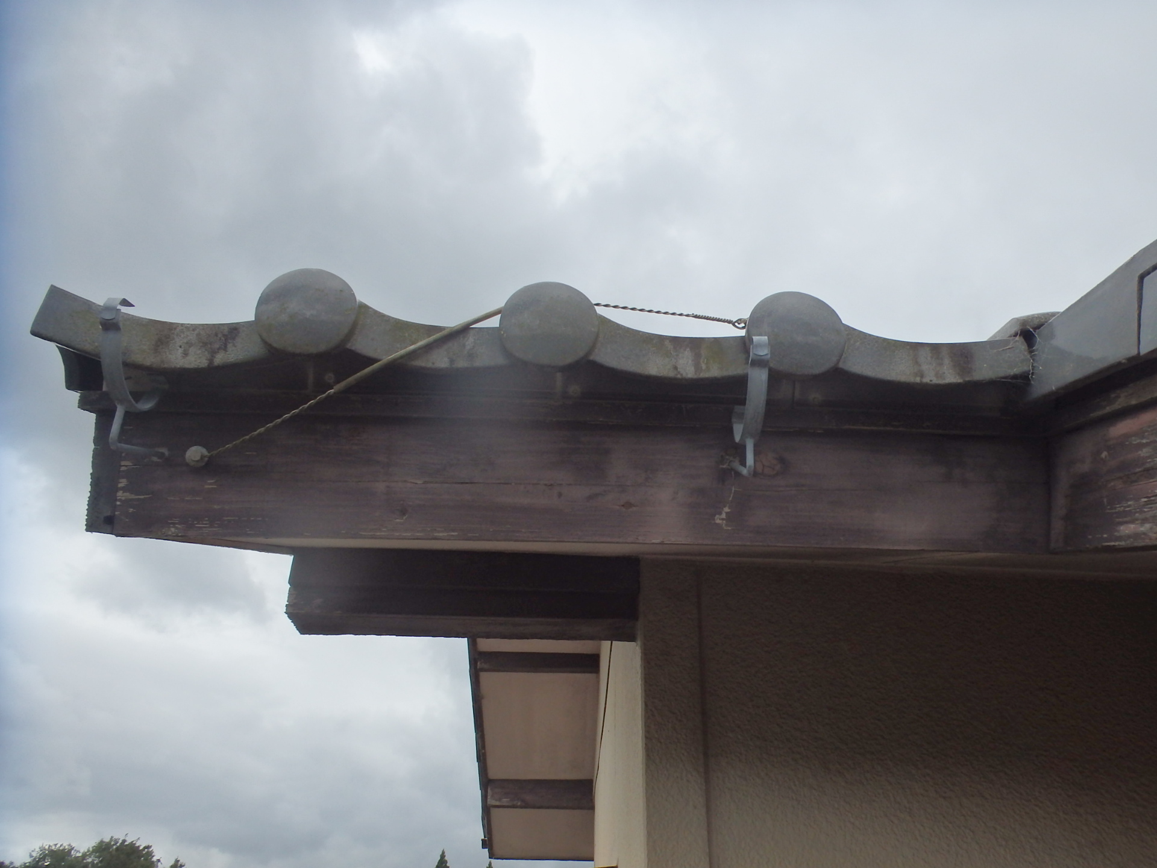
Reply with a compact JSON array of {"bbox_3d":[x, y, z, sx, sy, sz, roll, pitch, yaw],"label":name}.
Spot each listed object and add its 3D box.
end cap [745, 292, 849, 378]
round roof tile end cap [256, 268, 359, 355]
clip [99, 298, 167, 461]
[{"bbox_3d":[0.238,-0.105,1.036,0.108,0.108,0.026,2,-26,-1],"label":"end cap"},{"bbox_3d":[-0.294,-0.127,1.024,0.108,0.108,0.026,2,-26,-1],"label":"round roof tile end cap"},{"bbox_3d":[-0.478,-0.038,1.014,0.030,0.134,0.188,2,-26,-1],"label":"clip"}]

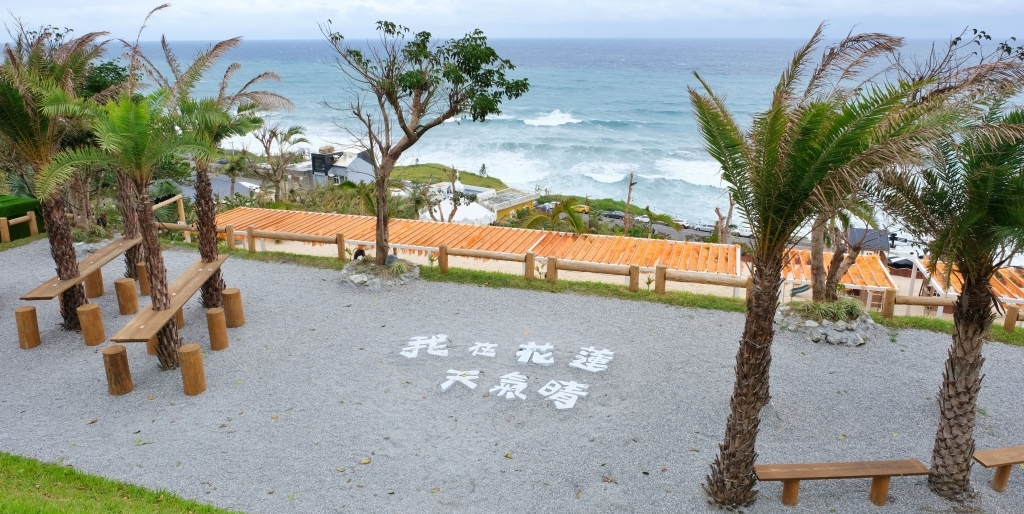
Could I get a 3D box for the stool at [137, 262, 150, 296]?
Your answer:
[{"bbox_3d":[-5.216,0.319,9.764,0.210,0.450,0.210,0,18,0],"label":"stool"}]

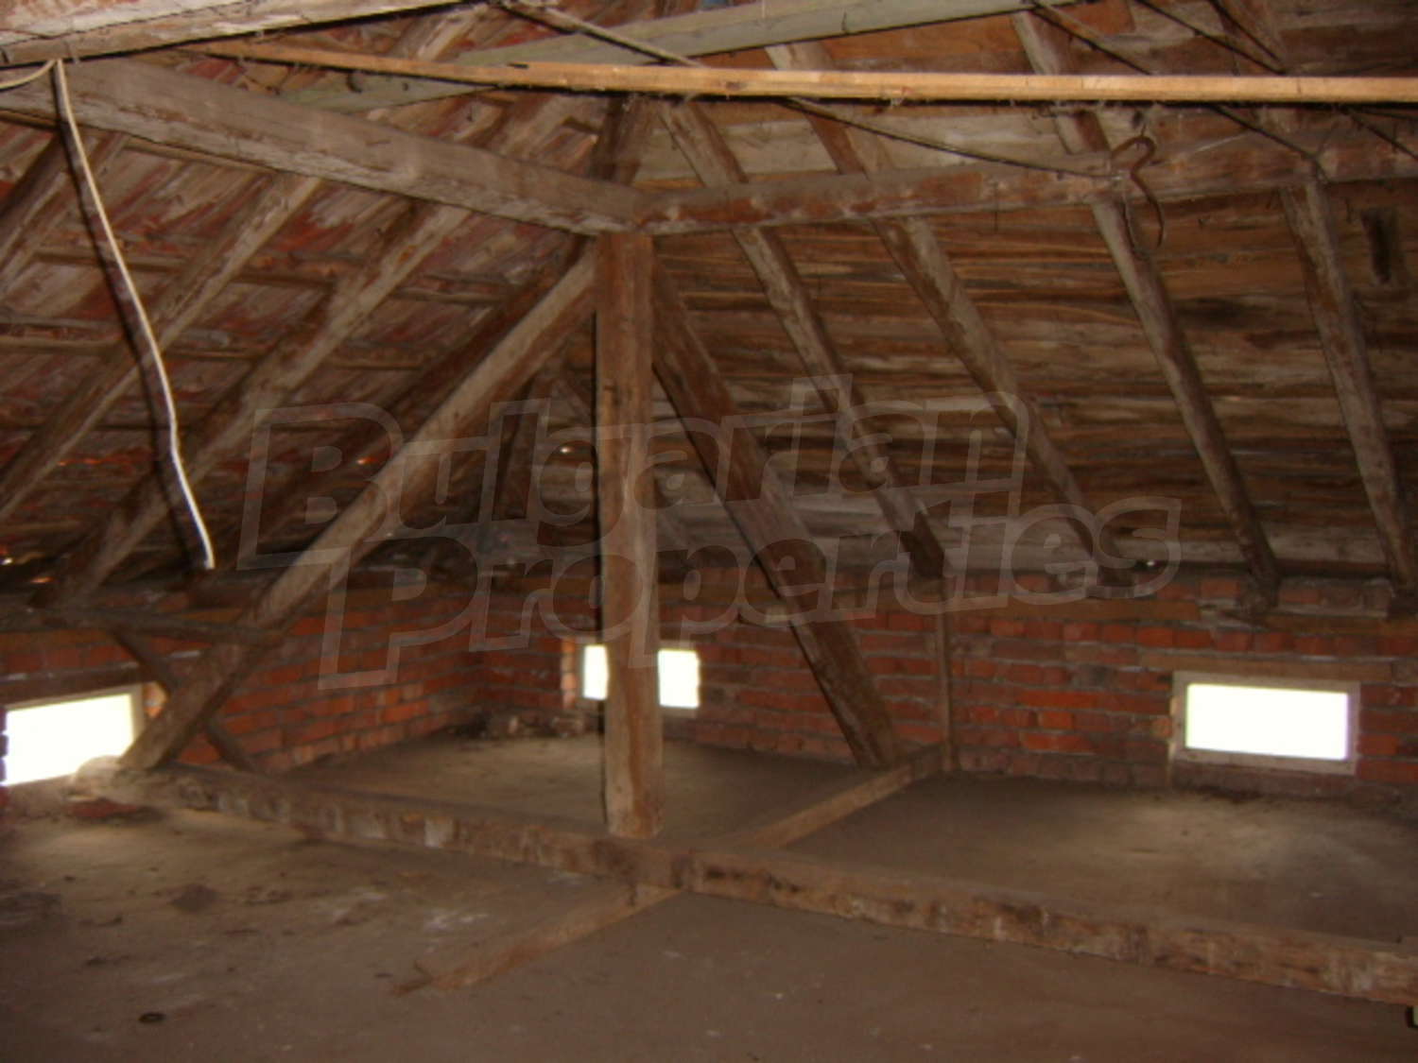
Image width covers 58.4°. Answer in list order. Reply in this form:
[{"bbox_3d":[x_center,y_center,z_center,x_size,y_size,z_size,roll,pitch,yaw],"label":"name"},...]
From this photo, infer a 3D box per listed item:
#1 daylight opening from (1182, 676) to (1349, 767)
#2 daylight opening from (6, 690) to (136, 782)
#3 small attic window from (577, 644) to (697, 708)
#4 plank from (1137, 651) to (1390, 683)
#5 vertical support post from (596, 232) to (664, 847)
[{"bbox_3d":[1.966,0.675,4.484,0.570,0.285,0.070,2,7,19],"label":"daylight opening"},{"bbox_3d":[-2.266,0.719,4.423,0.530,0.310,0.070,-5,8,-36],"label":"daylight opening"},{"bbox_3d":[-0.299,0.615,5.396,0.608,0.236,0.070,1,3,29],"label":"small attic window"},{"bbox_3d":[1.941,0.476,4.438,0.795,0.057,0.090,2,7,19],"label":"plank"},{"bbox_3d":[-0.215,0.014,3.456,0.116,1.620,0.116,1,3,29],"label":"vertical support post"}]

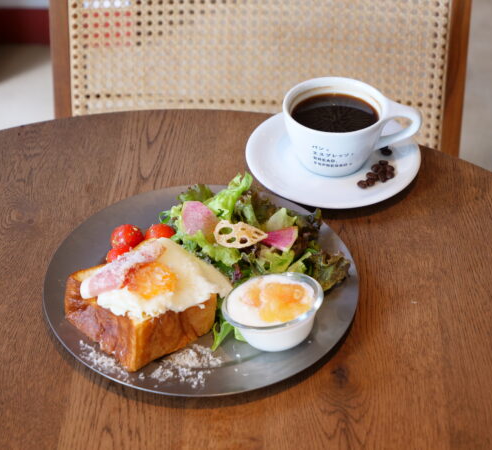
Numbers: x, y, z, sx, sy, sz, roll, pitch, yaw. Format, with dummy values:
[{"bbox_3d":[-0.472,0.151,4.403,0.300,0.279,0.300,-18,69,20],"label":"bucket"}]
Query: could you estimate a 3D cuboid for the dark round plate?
[{"bbox_3d":[-0.034,0.051,1.051,0.248,0.018,0.248,0,40,0],"label":"dark round plate"}]

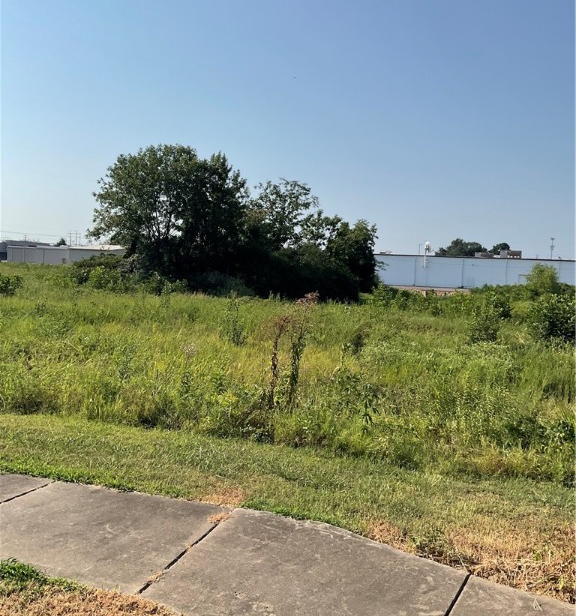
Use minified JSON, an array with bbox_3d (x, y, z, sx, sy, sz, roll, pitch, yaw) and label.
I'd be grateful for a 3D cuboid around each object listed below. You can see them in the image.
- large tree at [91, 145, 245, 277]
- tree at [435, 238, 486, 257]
[{"bbox_3d":[-6.501,-4.760,35.000,8.300,8.250,7.500,1,4,-11],"label":"large tree"},{"bbox_3d":[38.876,-11.043,145.000,11.700,9.220,10.500,2,4,15],"label":"tree"}]

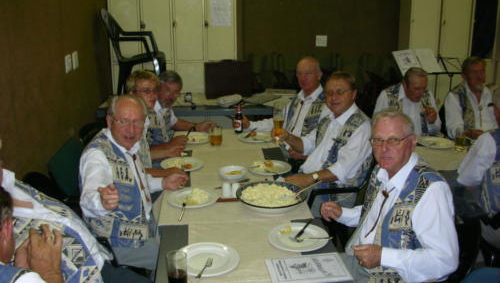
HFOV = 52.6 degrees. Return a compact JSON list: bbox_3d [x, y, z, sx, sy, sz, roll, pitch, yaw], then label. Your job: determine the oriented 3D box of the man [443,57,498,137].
[{"bbox_3d":[1.630,0.032,3.701,0.530,1.280,0.720,-6,19,-17],"label":"man"}]

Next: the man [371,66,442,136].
[{"bbox_3d":[1.120,0.069,3.693,0.530,1.220,0.720,-2,19,-7],"label":"man"}]

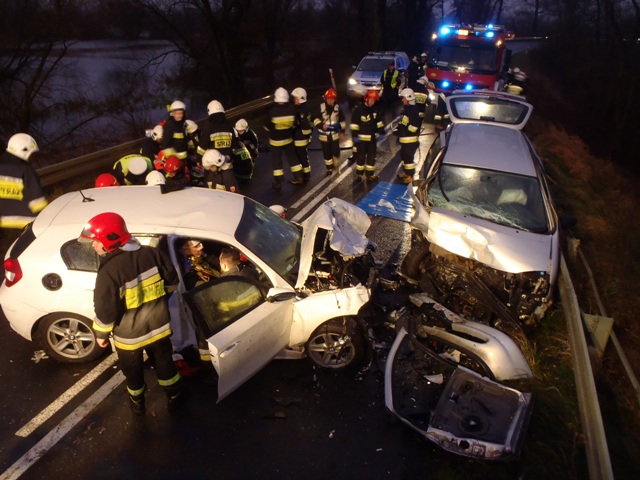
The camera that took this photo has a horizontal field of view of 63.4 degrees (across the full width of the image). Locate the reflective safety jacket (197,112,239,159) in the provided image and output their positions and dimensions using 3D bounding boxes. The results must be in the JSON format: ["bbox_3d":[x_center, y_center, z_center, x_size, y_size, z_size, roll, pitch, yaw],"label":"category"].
[{"bbox_3d":[-1.824,-1.829,9.275,0.680,0.850,0.450,-5,25,-16],"label":"reflective safety jacket"}]

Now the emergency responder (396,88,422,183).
[{"bbox_3d":[1.814,-2.055,10.281,0.500,1.820,0.560,-4,24,-7],"label":"emergency responder"}]

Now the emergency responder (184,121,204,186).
[{"bbox_3d":[-2.376,-1.611,9.832,0.600,1.400,0.600,15,27,27],"label":"emergency responder"}]

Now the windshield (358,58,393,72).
[{"bbox_3d":[1.940,-6.050,17.900,1.400,0.450,0.650,5,25,12],"label":"windshield"}]

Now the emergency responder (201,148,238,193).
[{"bbox_3d":[-1.700,-0.945,8.639,0.650,1.200,0.750,-11,27,-27],"label":"emergency responder"}]

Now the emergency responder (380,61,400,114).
[{"bbox_3d":[2.320,-4.980,16.970,0.620,1.780,0.420,6,25,13],"label":"emergency responder"}]

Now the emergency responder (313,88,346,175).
[{"bbox_3d":[0.186,-2.316,11.108,0.660,1.830,0.500,3,24,2],"label":"emergency responder"}]

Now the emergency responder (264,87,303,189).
[{"bbox_3d":[-0.702,-1.949,10.063,0.660,1.840,0.500,2,24,5],"label":"emergency responder"}]

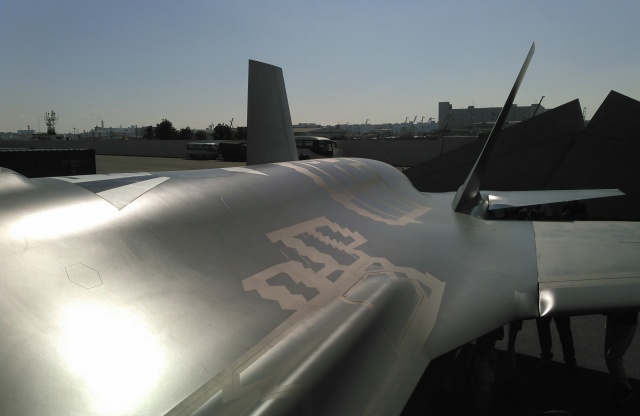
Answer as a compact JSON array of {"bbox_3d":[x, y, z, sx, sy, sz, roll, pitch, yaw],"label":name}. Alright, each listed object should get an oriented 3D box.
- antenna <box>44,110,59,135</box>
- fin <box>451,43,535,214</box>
[{"bbox_3d":[-91.969,-28.944,190.000,4.600,8.800,4.400,0,7,0],"label":"antenna"},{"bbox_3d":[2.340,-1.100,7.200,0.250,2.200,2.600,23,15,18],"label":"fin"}]

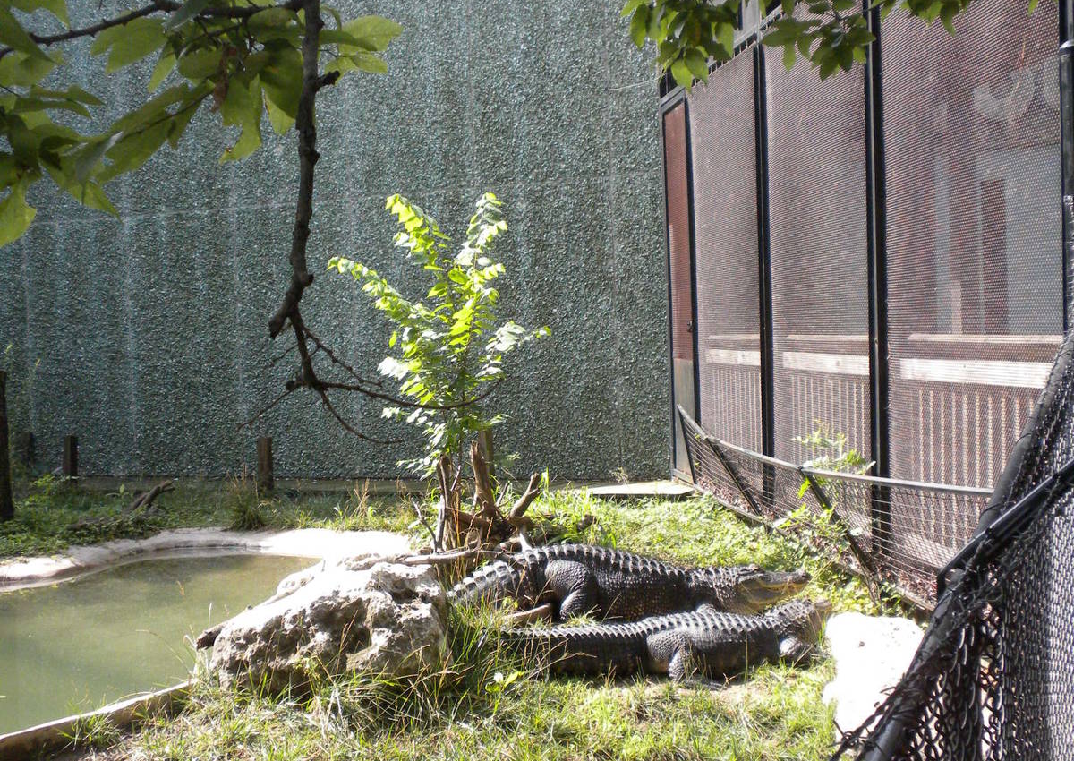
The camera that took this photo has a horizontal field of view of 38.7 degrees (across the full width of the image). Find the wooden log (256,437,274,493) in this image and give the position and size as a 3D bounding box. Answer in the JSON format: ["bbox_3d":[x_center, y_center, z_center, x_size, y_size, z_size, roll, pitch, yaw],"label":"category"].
[{"bbox_3d":[-1.883,0.582,10.600,0.110,0.400,0.110,-2,2,-15],"label":"wooden log"}]

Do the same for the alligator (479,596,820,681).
[{"bbox_3d":[0.250,0.893,5.480,1.600,0.230,0.460,-2,2,-11],"label":"alligator"}]

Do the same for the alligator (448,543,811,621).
[{"bbox_3d":[0.180,0.843,6.330,1.900,0.280,0.480,-2,2,-4],"label":"alligator"}]

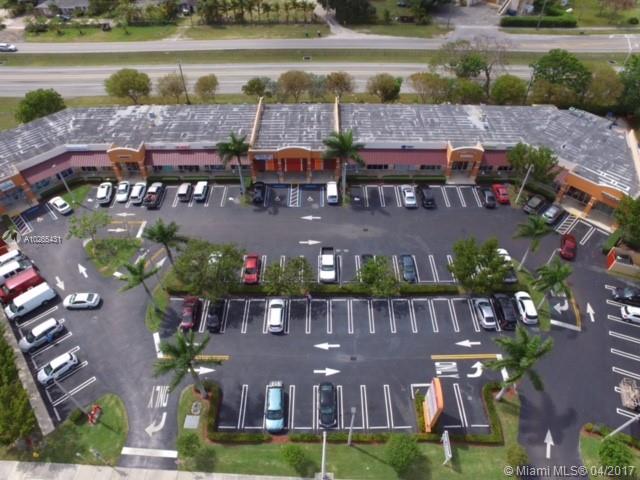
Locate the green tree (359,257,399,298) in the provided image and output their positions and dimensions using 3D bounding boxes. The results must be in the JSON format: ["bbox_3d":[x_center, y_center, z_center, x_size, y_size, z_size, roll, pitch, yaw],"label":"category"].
[{"bbox_3d":[8.126,5.078,50.080,5.300,5.000,5.100,0,50,0],"label":"green tree"}]

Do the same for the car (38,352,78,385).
[{"bbox_3d":[-31.725,15.551,44.886,4.550,1.620,1.840,-32,56,-25],"label":"car"}]

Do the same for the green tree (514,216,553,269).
[{"bbox_3d":[28.608,1.376,51.911,5.100,9.200,5.100,0,48,0],"label":"green tree"}]

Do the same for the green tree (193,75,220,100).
[{"bbox_3d":[-26.800,-34.633,87.939,5.300,7.200,5.100,0,46,0],"label":"green tree"}]

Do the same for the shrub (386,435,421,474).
[{"bbox_3d":[8.280,21.529,37.115,3.400,3.600,3.400,0,50,0],"label":"shrub"}]

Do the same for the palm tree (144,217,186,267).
[{"bbox_3d":[-21.419,1.480,52.109,4.900,6.600,4.900,0,50,0],"label":"palm tree"}]

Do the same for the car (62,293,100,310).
[{"bbox_3d":[-32.051,8.343,49.759,4.750,1.450,1.820,-2,50,-1],"label":"car"}]

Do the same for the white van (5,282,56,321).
[{"bbox_3d":[-39.775,8.493,50.950,5.600,2.100,2.000,-32,55,-25],"label":"white van"}]

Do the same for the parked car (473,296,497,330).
[{"bbox_3d":[22.070,9.529,49.289,1.800,1.450,4.550,0,46,0],"label":"parked car"}]

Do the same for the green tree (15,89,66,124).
[{"bbox_3d":[-60.944,-28.872,81.067,9.200,7.300,9.200,0,48,0],"label":"green tree"}]

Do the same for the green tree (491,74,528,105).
[{"bbox_3d":[42.960,-33.881,84.774,7.100,7.000,7.100,0,48,0],"label":"green tree"}]

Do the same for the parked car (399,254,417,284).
[{"bbox_3d":[12.685,4.099,53.183,1.800,1.480,4.500,0,50,0],"label":"parked car"}]

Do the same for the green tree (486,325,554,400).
[{"bbox_3d":[19.184,14.471,38.815,6.100,11.400,6.100,0,48,0],"label":"green tree"}]

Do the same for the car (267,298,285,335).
[{"bbox_3d":[-5.770,9.922,48.278,1.820,1.600,4.600,0,50,0],"label":"car"}]

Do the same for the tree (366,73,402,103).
[{"bbox_3d":[14.135,-33.682,81.676,7.200,6.200,6.500,0,50,0],"label":"tree"}]

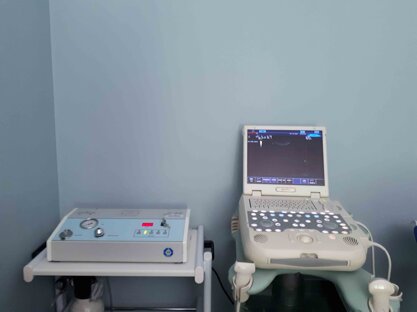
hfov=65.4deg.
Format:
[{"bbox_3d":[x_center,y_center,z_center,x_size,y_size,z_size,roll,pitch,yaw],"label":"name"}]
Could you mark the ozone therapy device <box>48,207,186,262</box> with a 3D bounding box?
[{"bbox_3d":[-0.291,0.274,1.157,0.440,0.113,0.241,0,6,1],"label":"ozone therapy device"}]

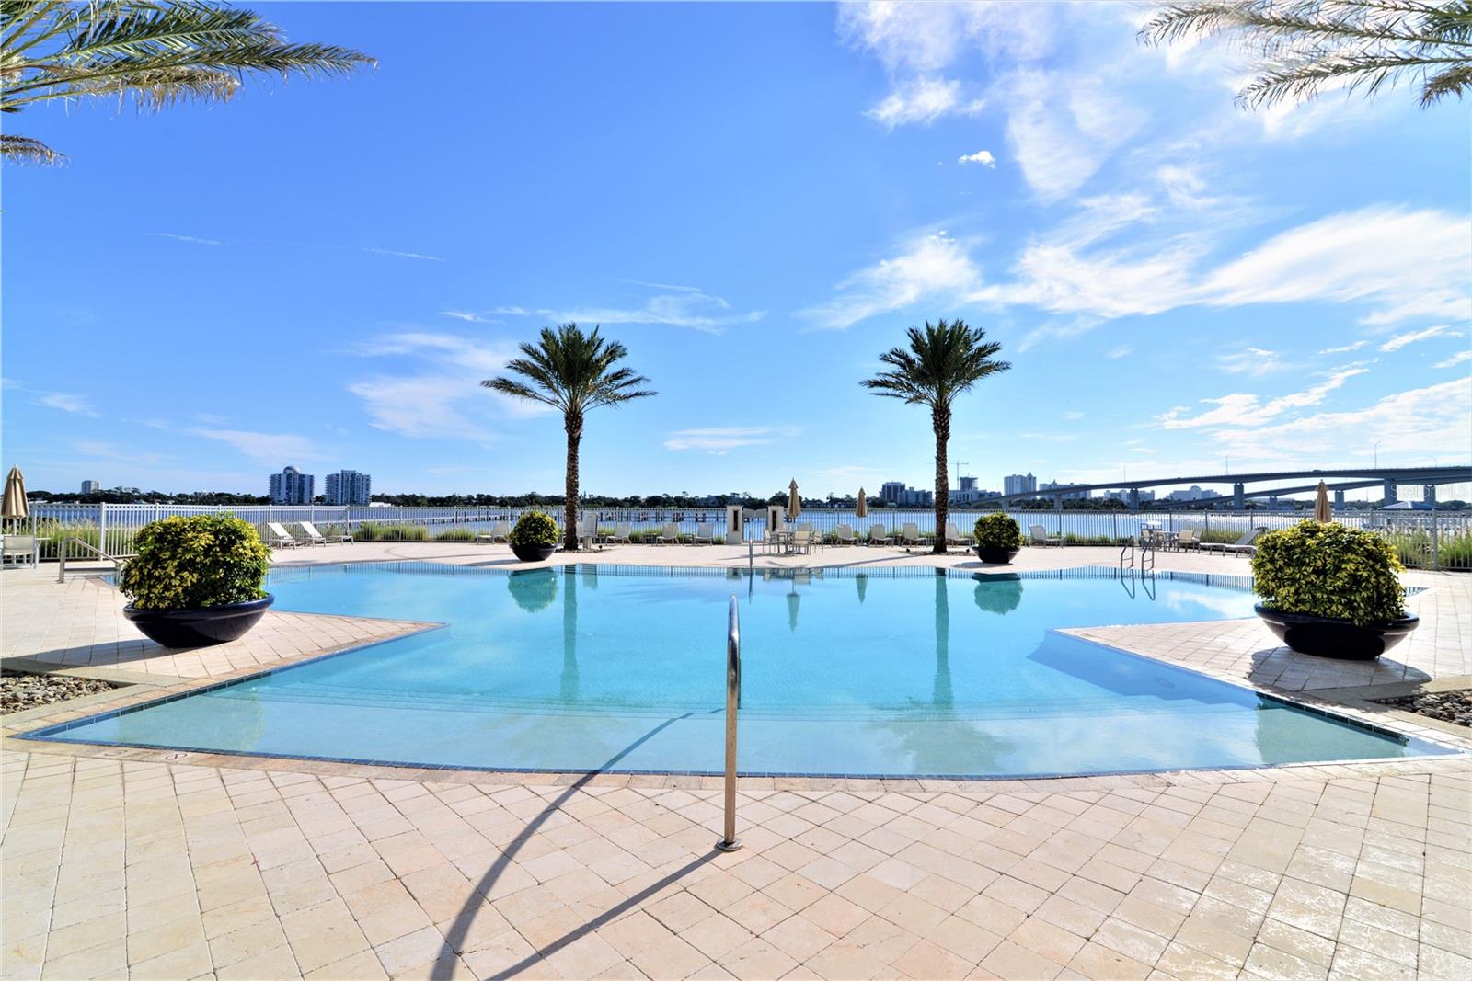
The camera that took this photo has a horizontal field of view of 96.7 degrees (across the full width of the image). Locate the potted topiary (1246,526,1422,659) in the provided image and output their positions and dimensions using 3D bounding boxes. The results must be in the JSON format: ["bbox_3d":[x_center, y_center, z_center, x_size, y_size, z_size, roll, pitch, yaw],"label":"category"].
[{"bbox_3d":[6.596,1.075,7.242,1.360,1.430,1.360,0,-1,0],"label":"potted topiary"}]

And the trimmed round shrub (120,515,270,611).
[{"bbox_3d":[-6.163,0.794,7.546,1.280,0.980,1.280,0,-1,0],"label":"trimmed round shrub"}]

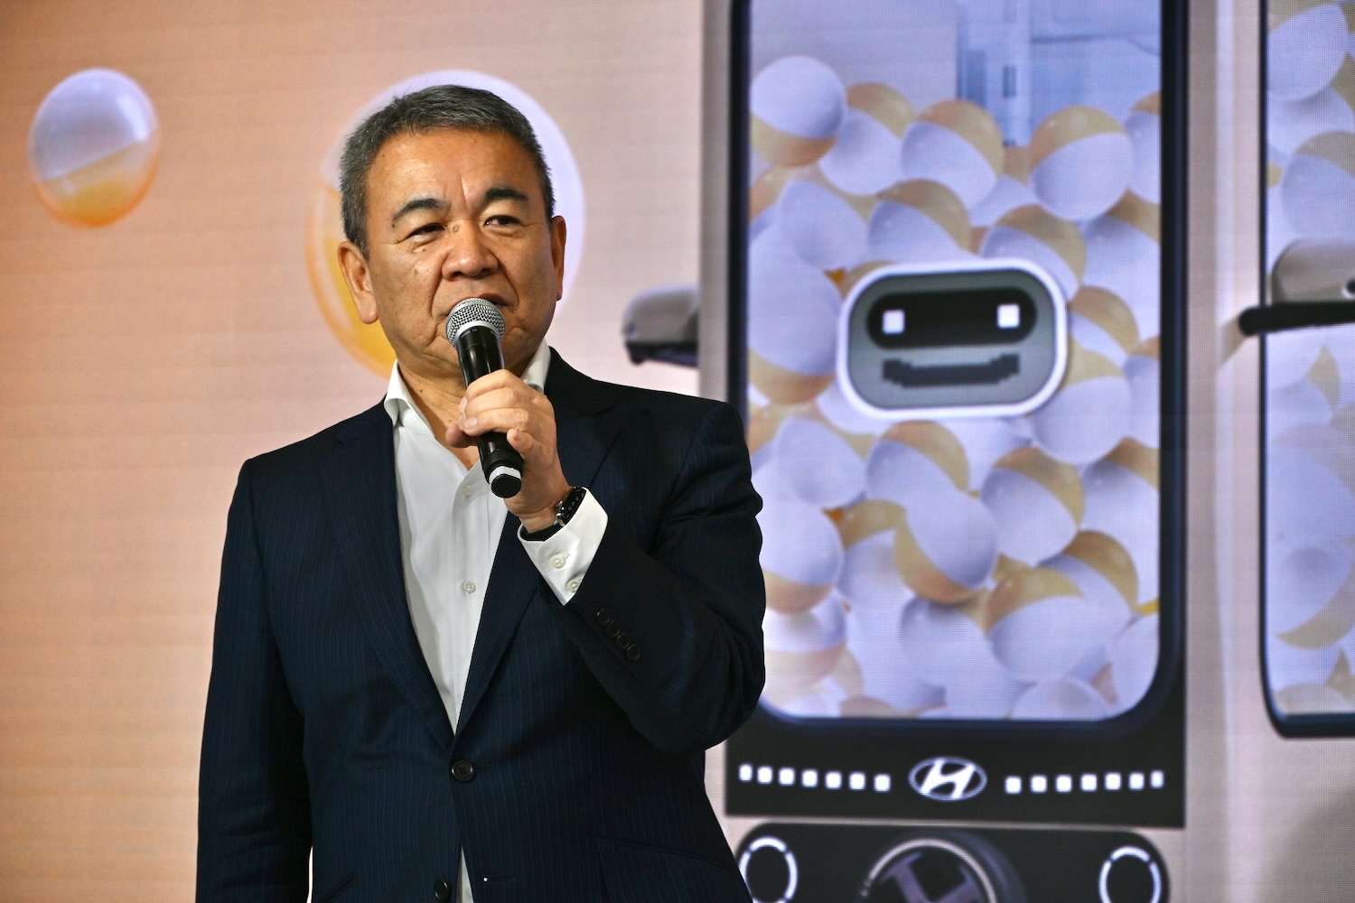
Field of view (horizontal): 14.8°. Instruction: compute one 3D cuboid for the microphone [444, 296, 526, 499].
[{"bbox_3d":[-0.159,-0.046,4.421,0.051,0.051,0.250,-5,38,-7],"label":"microphone"}]

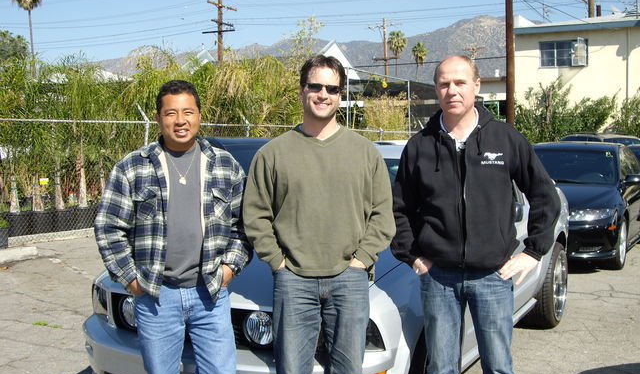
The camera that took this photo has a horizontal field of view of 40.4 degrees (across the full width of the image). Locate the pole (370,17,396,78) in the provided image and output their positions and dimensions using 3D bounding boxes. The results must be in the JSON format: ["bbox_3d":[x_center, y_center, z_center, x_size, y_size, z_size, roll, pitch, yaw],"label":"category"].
[{"bbox_3d":[5.470,-8.080,72.000,2.900,11.800,0.500,1,1,26],"label":"pole"}]

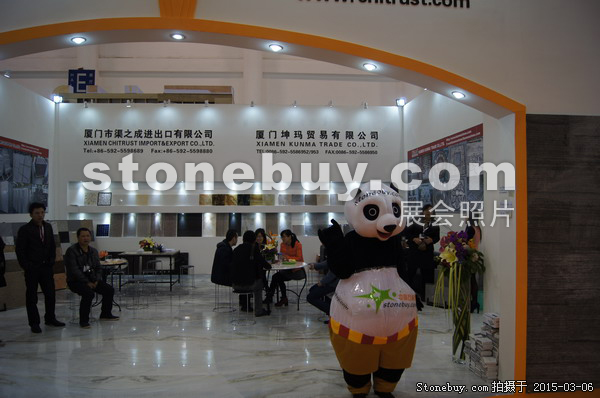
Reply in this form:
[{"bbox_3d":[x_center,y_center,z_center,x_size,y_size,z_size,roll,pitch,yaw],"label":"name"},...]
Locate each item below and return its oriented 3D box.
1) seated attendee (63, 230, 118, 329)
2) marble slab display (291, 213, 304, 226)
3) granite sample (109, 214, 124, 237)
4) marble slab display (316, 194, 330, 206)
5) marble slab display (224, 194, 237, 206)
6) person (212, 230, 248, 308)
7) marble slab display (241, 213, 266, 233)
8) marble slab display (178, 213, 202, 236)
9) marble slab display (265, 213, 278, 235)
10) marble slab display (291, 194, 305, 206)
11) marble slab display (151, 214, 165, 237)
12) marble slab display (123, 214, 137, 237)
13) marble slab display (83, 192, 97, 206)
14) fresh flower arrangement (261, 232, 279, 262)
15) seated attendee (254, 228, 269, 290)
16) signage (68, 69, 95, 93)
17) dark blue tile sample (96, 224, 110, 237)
[{"bbox_3d":[-3.045,1.118,6.580,0.720,1.360,0.600,-1,-2,37],"label":"seated attendee"},{"bbox_3d":[-0.058,0.502,11.384,0.310,0.300,0.025,0,-11,-4],"label":"marble slab display"},{"bbox_3d":[-4.732,0.669,11.600,0.320,0.610,0.030,0,-10,-3],"label":"granite sample"},{"bbox_3d":[0.585,0.035,11.188,0.300,0.300,0.025,0,-15,-4],"label":"marble slab display"},{"bbox_3d":[-1.656,0.034,10.862,0.300,0.280,0.025,0,-13,-4],"label":"marble slab display"},{"bbox_3d":[-1.087,1.139,7.154,0.700,1.280,0.500,0,-1,-15],"label":"person"},{"bbox_3d":[-1.116,0.619,10.898,0.600,0.580,0.025,0,-13,-4],"label":"marble slab display"},{"bbox_3d":[-2.687,0.640,10.975,0.600,0.590,0.025,0,-10,-4],"label":"marble slab display"},{"bbox_3d":[-0.685,0.635,11.105,0.300,0.590,0.025,0,-10,-4],"label":"marble slab display"},{"bbox_3d":[-0.058,0.038,11.395,0.310,0.300,0.025,0,-11,-4],"label":"marble slab display"},{"bbox_3d":[-3.533,0.644,11.138,0.300,0.590,0.020,0,-6,-5],"label":"marble slab display"},{"bbox_3d":[-4.106,0.639,10.883,0.300,0.590,0.025,0,-10,-4],"label":"marble slab display"},{"bbox_3d":[-5.130,0.003,11.017,0.300,0.330,0.020,0,-11,-5],"label":"marble slab display"},{"bbox_3d":[-0.507,0.823,7.550,0.280,0.500,0.270,0,-2,0],"label":"fresh flower arrangement"},{"bbox_3d":[-0.653,1.167,7.926,0.480,1.280,0.750,0,-1,-6],"label":"seated attendee"},{"bbox_3d":[-11.629,-6.223,24.000,1.400,1.380,0.100,0,-1,-4],"label":"signage"},{"bbox_3d":[-4.822,0.780,11.025,0.300,0.300,0.020,0,-8,-5],"label":"dark blue tile sample"}]

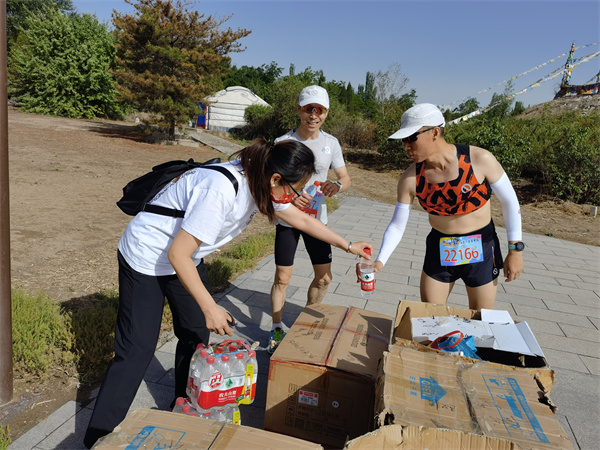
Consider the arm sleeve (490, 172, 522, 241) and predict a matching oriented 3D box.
[{"bbox_3d":[0.882,-0.063,1.995,0.105,0.310,0.115,-15,7,30],"label":"arm sleeve"}]

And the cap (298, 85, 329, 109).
[{"bbox_3d":[0.078,-0.744,2.710,0.178,0.140,0.265,6,17,0],"label":"cap"}]

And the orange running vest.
[{"bbox_3d":[0.661,-0.193,2.030,0.335,0.320,0.230,-1,15,30],"label":"orange running vest"}]

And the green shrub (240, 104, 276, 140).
[{"bbox_3d":[-2.306,-5.694,26.000,2.000,2.000,2.000,6,12,0],"label":"green shrub"}]

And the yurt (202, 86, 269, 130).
[{"bbox_3d":[-4.644,-8.514,34.500,5.100,3.200,5.100,3,12,-15],"label":"yurt"}]

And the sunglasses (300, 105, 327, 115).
[{"bbox_3d":[0.078,-0.666,2.700,0.148,0.052,0.130,6,16,0],"label":"sunglasses"}]

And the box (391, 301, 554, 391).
[{"bbox_3d":[0.571,0.573,1.725,0.500,0.380,0.430,9,12,14],"label":"box"}]

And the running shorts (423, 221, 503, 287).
[{"bbox_3d":[0.743,0.130,2.140,0.360,0.300,0.260,2,9,26],"label":"running shorts"}]

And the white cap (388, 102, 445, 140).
[{"bbox_3d":[0.488,-0.433,1.960,0.270,0.150,0.180,-15,18,-17],"label":"white cap"}]

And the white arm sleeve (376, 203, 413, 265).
[{"bbox_3d":[0.384,0.033,1.970,0.095,0.330,0.110,0,-36,41],"label":"white arm sleeve"}]

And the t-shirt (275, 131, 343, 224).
[{"bbox_3d":[0.048,-0.285,2.810,0.450,0.610,0.260,5,16,-3],"label":"t-shirt"}]

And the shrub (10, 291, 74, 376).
[{"bbox_3d":[-1.387,0.574,2.520,0.410,0.410,0.400,9,12,15],"label":"shrub"}]

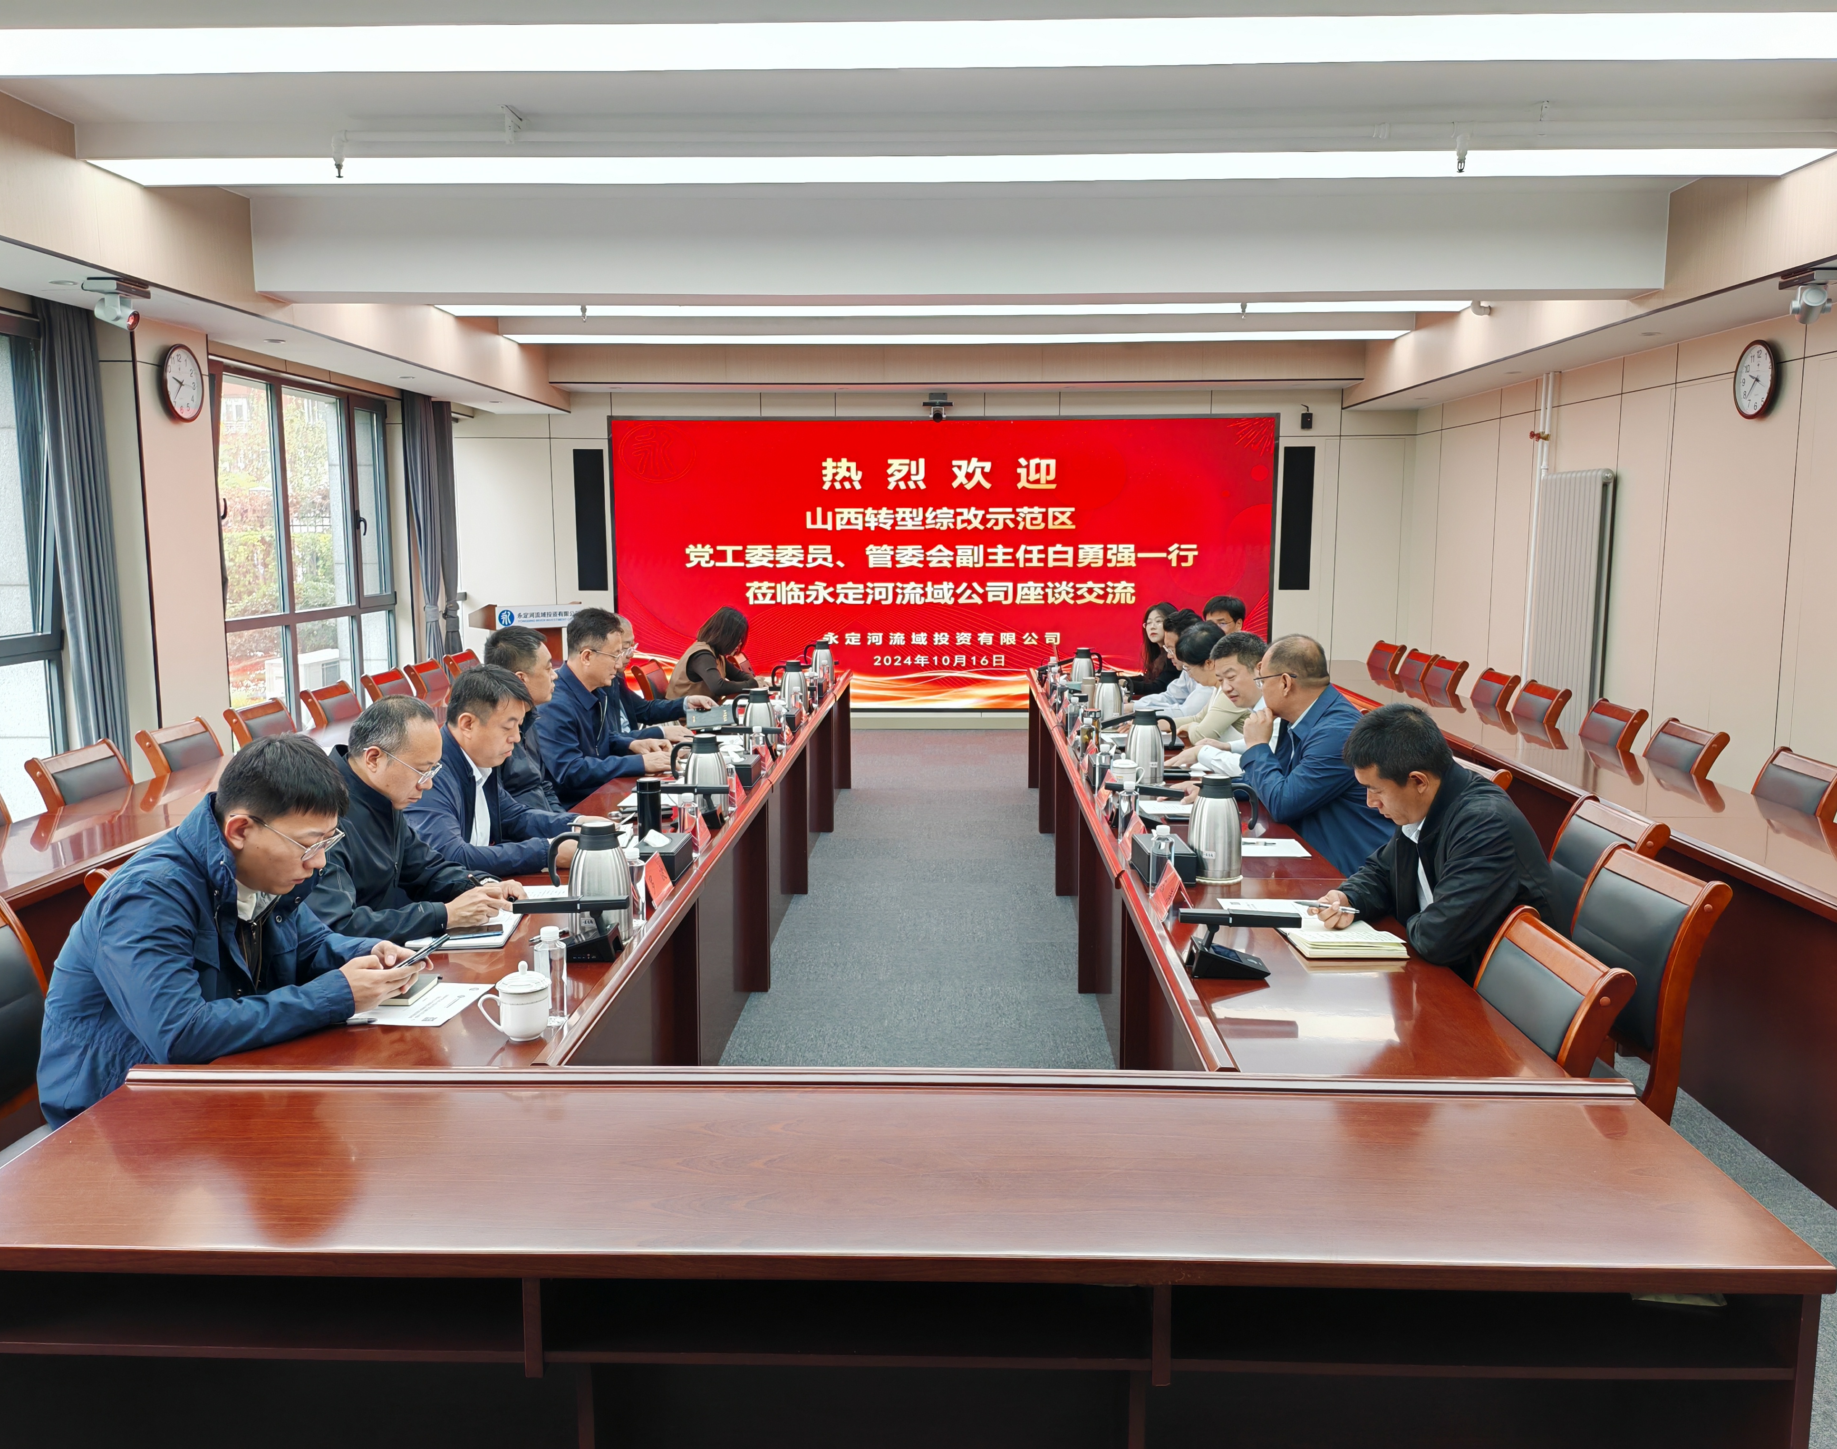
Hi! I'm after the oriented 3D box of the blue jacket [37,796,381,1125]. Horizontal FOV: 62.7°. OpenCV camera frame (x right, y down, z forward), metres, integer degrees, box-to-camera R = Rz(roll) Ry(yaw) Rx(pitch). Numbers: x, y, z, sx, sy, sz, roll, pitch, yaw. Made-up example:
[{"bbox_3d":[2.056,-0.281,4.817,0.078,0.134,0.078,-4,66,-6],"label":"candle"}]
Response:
[{"bbox_3d":[-1.308,0.451,2.821,0.620,0.700,0.600,0,8,2],"label":"blue jacket"}]

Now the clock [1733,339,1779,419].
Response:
[{"bbox_3d":[3.701,-1.531,6.693,0.050,0.350,0.350,0,7,2],"label":"clock"}]

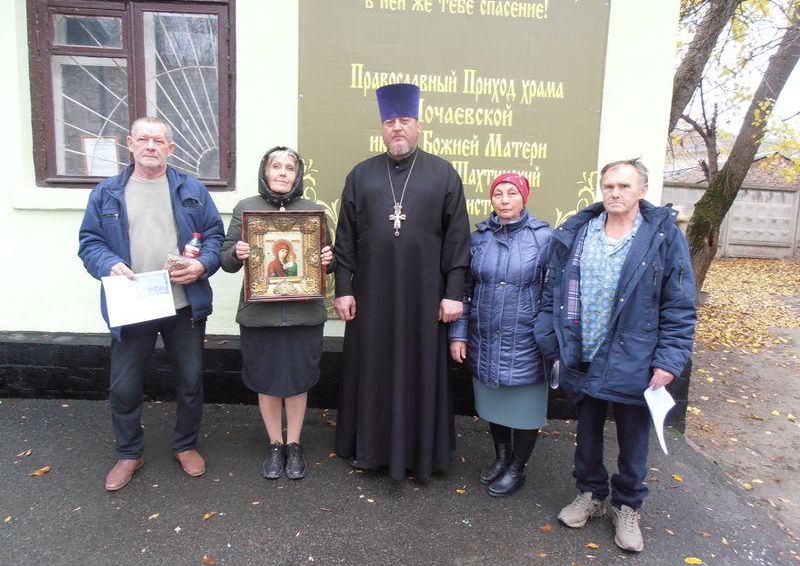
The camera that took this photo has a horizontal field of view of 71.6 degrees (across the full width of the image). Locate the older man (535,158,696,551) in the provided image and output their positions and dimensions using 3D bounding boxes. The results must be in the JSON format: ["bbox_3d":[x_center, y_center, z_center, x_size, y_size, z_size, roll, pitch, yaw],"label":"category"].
[{"bbox_3d":[0.922,0.287,2.378,0.620,1.599,0.420,6,9,30],"label":"older man"}]

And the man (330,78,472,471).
[{"bbox_3d":[-0.007,0.008,2.771,0.670,1.926,0.420,2,7,0],"label":"man"}]

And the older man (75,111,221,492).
[{"bbox_3d":[-1.151,0.080,2.583,0.620,1.672,0.430,0,8,-13],"label":"older man"}]

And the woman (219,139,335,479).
[{"bbox_3d":[-0.561,0.148,2.691,0.550,1.592,0.420,0,7,-10],"label":"woman"}]

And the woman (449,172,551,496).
[{"bbox_3d":[0.524,0.247,2.739,0.480,1.534,0.360,6,8,28],"label":"woman"}]

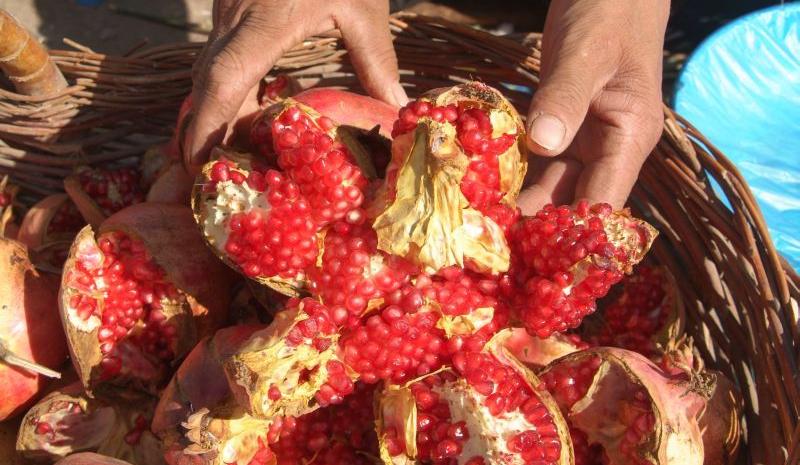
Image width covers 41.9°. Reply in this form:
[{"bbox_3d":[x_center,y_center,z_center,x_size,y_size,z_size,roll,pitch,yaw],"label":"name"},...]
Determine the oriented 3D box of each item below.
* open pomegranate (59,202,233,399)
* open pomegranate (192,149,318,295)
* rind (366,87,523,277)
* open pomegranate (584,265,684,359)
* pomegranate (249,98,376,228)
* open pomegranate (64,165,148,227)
[{"bbox_3d":[-0.134,0.036,0.555,0.088,0.082,0.085,17,49,15],"label":"open pomegranate"},{"bbox_3d":[-0.073,-0.005,0.505,0.056,0.058,0.052,9,48,8],"label":"open pomegranate"},{"bbox_3d":[0.023,-0.026,0.495,0.070,0.078,0.068,0,47,0],"label":"rind"},{"bbox_3d":[0.130,0.045,0.600,0.066,0.062,0.064,24,51,20],"label":"open pomegranate"},{"bbox_3d":[-0.042,-0.034,0.505,0.060,0.056,0.052,0,47,0],"label":"pomegranate"},{"bbox_3d":[-0.180,-0.018,0.645,0.063,0.058,0.060,0,47,0],"label":"open pomegranate"}]

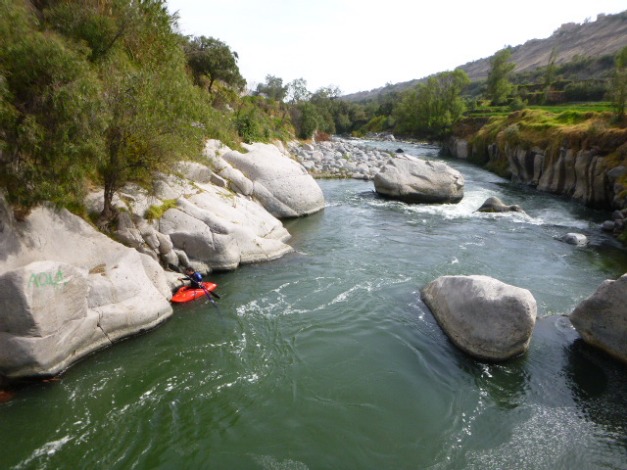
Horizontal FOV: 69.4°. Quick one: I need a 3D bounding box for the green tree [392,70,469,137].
[{"bbox_3d":[21.836,-24.496,85.130,13.184,12.360,10.815,0,16,0],"label":"green tree"}]

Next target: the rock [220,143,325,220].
[{"bbox_3d":[-2.884,-3.771,31.020,7.210,4.532,5.665,9,18,29],"label":"rock"}]

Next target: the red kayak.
[{"bbox_3d":[-4.305,2.106,16.457,0.639,0.371,1.978,15,21,43],"label":"red kayak"}]

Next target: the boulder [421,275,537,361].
[{"bbox_3d":[4.995,2.372,14.072,2.575,1.545,4.017,-4,16,-14],"label":"boulder"}]

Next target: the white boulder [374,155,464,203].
[{"bbox_3d":[7.931,-4.250,34.094,5.974,3.090,4.738,0,16,0],"label":"white boulder"}]

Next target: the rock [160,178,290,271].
[{"bbox_3d":[-3.966,-0.547,21.226,6.180,3.244,4.944,9,18,29],"label":"rock"}]

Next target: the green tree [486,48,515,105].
[{"bbox_3d":[36.050,-30.510,87.738,4.738,10.197,4.738,0,16,0],"label":"green tree"}]

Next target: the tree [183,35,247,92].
[{"bbox_3d":[-9.579,-16.161,42.549,5.356,5.047,5.150,0,16,0],"label":"tree"}]

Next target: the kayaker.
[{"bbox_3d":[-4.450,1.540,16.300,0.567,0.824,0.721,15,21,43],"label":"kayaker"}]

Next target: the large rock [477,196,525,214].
[{"bbox_3d":[12.360,-1.955,30.348,2.884,0.978,1.648,0,16,0],"label":"large rock"}]

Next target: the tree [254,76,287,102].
[{"bbox_3d":[-6.231,-21.427,66.741,5.047,4.326,4.738,0,16,0],"label":"tree"}]

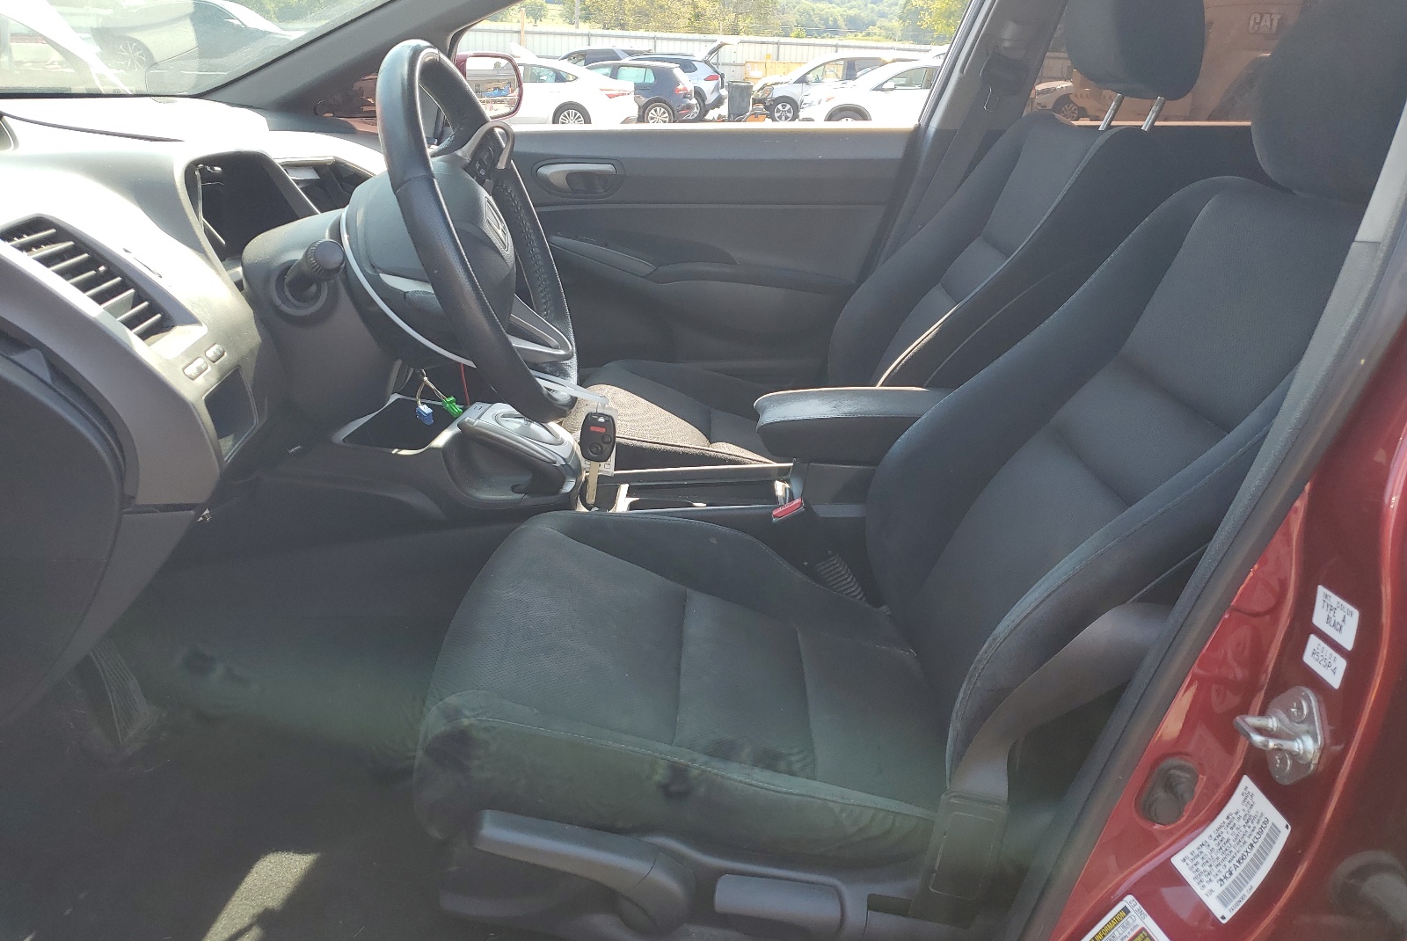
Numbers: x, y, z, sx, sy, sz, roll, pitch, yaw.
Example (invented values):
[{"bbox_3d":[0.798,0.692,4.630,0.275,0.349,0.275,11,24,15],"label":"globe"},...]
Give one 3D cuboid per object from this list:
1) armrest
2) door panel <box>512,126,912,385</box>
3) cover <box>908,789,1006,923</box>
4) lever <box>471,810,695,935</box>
[{"bbox_3d":[0.212,-0.062,1.417,0.290,0.070,0.145,0,21,0],"label":"armrest"},{"bbox_3d":[-0.050,-0.377,2.030,0.900,0.540,0.120,0,21,0],"label":"door panel"},{"bbox_3d":[0.208,0.323,0.879,0.060,0.120,0.025,5,21,-2],"label":"cover"},{"bbox_3d":[-0.100,0.335,0.891,0.190,0.066,0.036,20,20,-7],"label":"lever"}]

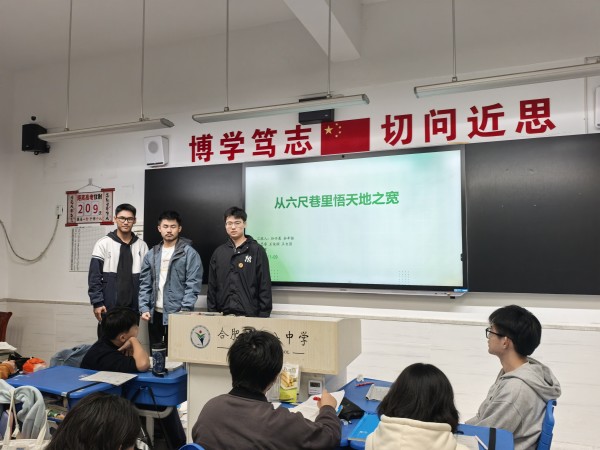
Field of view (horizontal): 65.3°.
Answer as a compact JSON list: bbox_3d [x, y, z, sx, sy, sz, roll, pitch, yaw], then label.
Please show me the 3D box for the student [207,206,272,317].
[{"bbox_3d":[-0.453,0.747,3.567,0.480,1.794,0.280,0,-3,5],"label":"student"}]

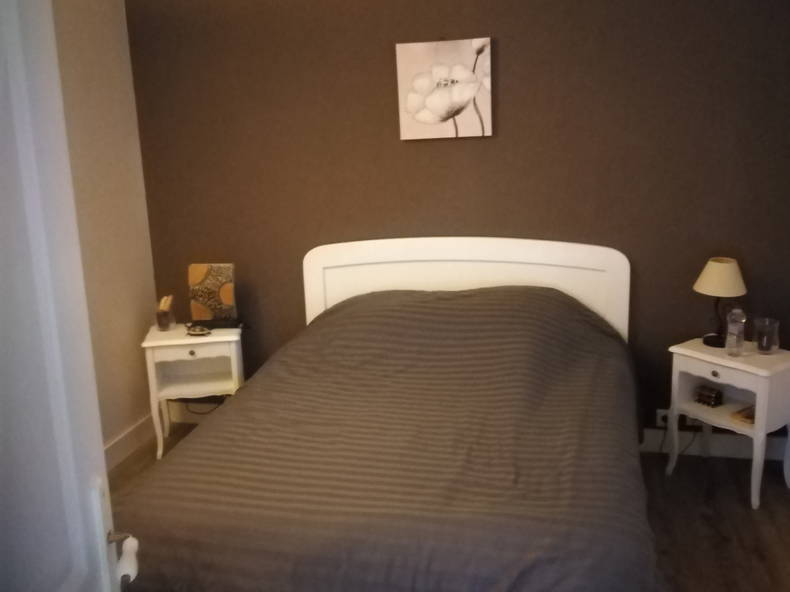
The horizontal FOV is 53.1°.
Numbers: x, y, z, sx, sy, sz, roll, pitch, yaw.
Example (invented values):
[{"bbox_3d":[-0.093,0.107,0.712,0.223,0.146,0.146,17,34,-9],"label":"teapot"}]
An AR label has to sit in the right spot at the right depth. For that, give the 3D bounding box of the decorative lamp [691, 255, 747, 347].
[{"bbox_3d":[1.333,0.026,3.241,0.216,0.352,0.216,1,13,13],"label":"decorative lamp"}]

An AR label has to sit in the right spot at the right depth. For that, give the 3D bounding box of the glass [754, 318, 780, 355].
[{"bbox_3d":[1.488,0.157,3.157,0.098,0.126,0.098,1,13,13],"label":"glass"}]

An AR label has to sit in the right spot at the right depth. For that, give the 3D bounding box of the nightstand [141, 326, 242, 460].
[{"bbox_3d":[-0.927,0.444,3.761,0.431,0.559,0.328,-4,13,-8],"label":"nightstand"}]

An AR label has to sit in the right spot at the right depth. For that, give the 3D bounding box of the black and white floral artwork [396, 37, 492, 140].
[{"bbox_3d":[0.215,-0.885,3.405,0.403,0.403,0.025,1,13,13],"label":"black and white floral artwork"}]

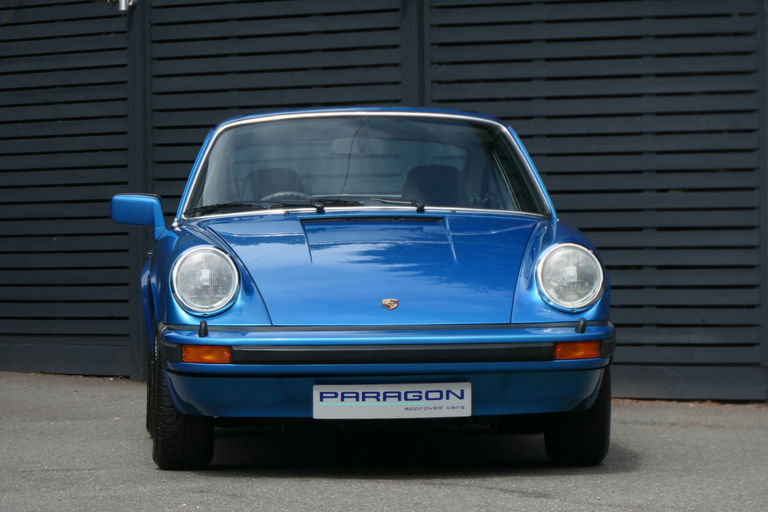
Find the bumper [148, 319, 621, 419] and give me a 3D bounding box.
[{"bbox_3d":[0.022,0.381,15.076,1.550,0.320,0.510,-1,0,-3],"label":"bumper"}]

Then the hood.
[{"bbox_3d":[-0.011,0.041,15.519,1.220,0.380,1.080,-1,0,-3],"label":"hood"}]

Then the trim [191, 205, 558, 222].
[{"bbox_3d":[-0.051,-0.151,16.207,1.340,0.060,0.260,-1,0,-3],"label":"trim"}]

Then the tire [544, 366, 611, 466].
[{"bbox_3d":[0.662,0.419,15.779,0.208,0.635,0.635,-1,0,-3],"label":"tire"}]

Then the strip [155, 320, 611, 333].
[{"bbox_3d":[0.018,0.240,15.131,1.535,0.045,0.400,-1,0,-3],"label":"strip"}]

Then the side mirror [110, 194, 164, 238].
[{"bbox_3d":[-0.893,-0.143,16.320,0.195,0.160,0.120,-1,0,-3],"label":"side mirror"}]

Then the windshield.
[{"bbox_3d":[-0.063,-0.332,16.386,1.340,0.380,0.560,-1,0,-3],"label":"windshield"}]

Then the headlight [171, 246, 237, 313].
[{"bbox_3d":[-0.602,0.082,15.085,0.228,0.228,0.130,-1,0,-3],"label":"headlight"}]

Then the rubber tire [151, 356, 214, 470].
[{"bbox_3d":[-0.704,0.431,15.702,0.208,0.635,0.635,-1,0,-3],"label":"rubber tire"}]

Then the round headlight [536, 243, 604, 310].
[{"bbox_3d":[0.628,0.071,15.154,0.228,0.228,0.130,-1,0,-3],"label":"round headlight"}]

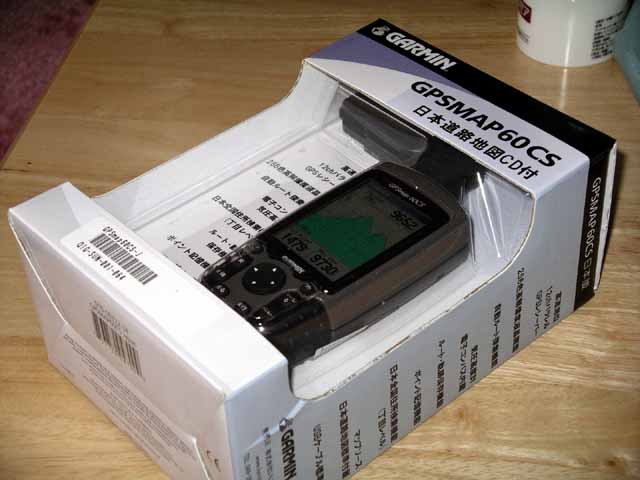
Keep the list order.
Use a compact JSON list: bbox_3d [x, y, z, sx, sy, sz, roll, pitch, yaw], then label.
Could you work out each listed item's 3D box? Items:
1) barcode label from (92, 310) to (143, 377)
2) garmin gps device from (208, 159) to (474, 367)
[{"bbox_3d":[-0.078,0.040,0.506,0.002,0.015,0.029,-32,48,-28],"label":"barcode label"},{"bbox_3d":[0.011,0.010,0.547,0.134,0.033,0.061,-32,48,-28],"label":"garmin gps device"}]

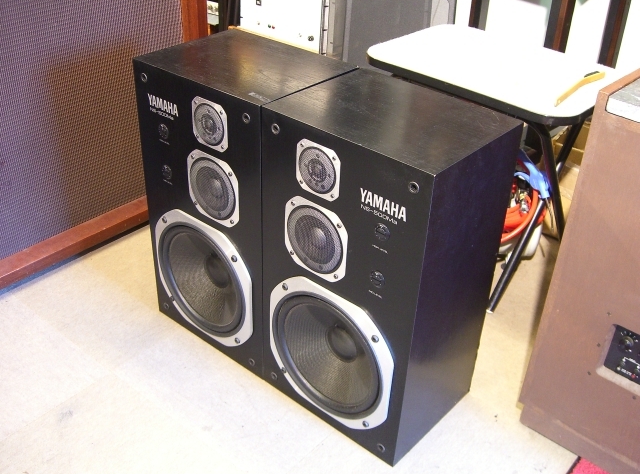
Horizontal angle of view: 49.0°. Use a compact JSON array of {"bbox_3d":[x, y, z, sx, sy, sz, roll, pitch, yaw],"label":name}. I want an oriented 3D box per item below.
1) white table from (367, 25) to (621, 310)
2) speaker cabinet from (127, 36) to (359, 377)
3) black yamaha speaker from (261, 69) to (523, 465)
[{"bbox_3d":[0.401,-0.193,1.790,0.552,0.503,0.425,29,41,34],"label":"white table"},{"bbox_3d":[-0.152,-0.070,1.472,0.332,0.605,0.259,26,40,31],"label":"speaker cabinet"},{"bbox_3d":[0.107,0.057,1.319,0.339,0.616,0.268,27,40,32],"label":"black yamaha speaker"}]

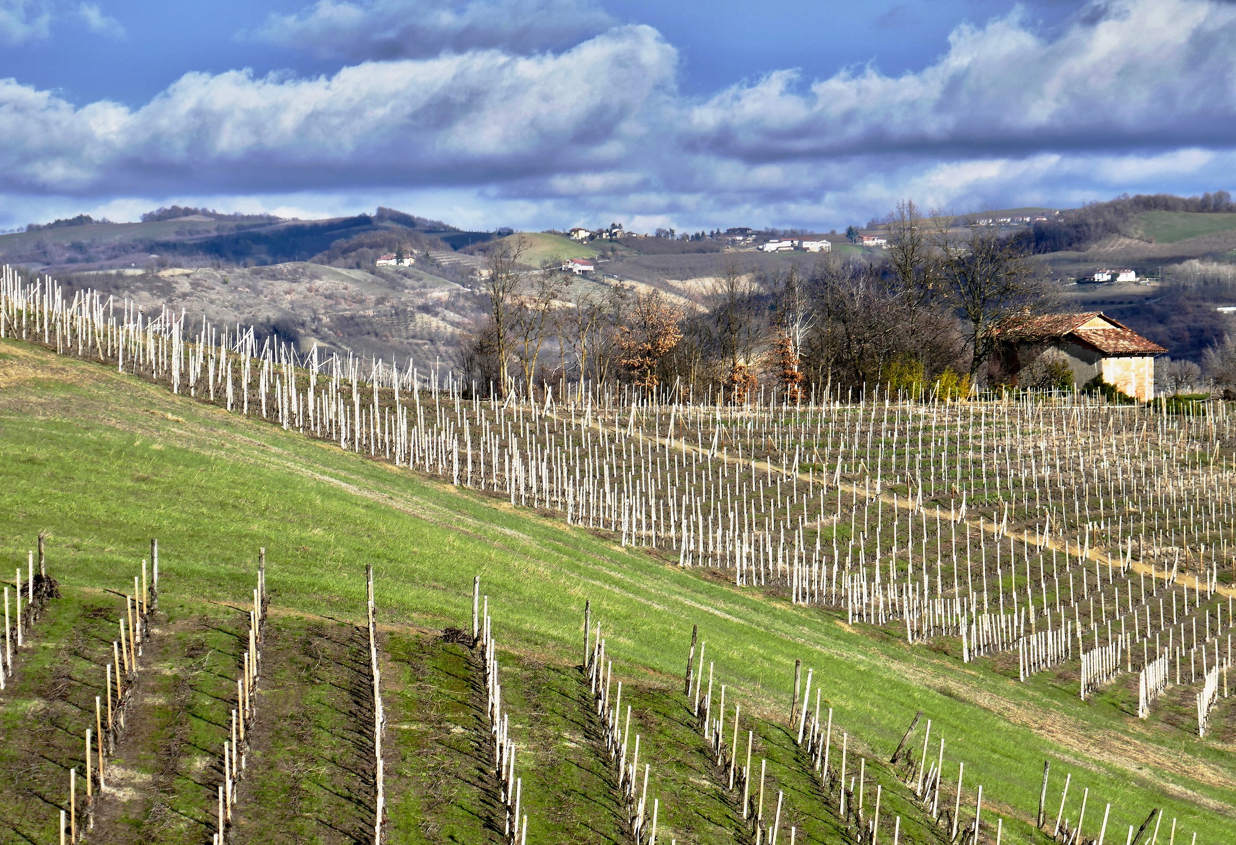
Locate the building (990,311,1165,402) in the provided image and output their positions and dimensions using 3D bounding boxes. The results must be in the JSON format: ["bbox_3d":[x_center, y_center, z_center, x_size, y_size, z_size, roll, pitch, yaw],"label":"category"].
[{"bbox_3d":[34.990,-4.952,360.000,10.600,6.800,7.400,1,2,42],"label":"building"}]

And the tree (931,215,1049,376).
[{"bbox_3d":[27.930,-8.855,357.000,8.930,13.390,8.480,0,1,0],"label":"tree"}]

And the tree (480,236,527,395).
[{"bbox_3d":[-7.580,-7.058,315.000,3.150,10.700,2.990,0,1,0],"label":"tree"}]

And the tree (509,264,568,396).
[{"bbox_3d":[-5.334,-6.264,318.000,3.840,9.080,3.650,0,1,0],"label":"tree"}]

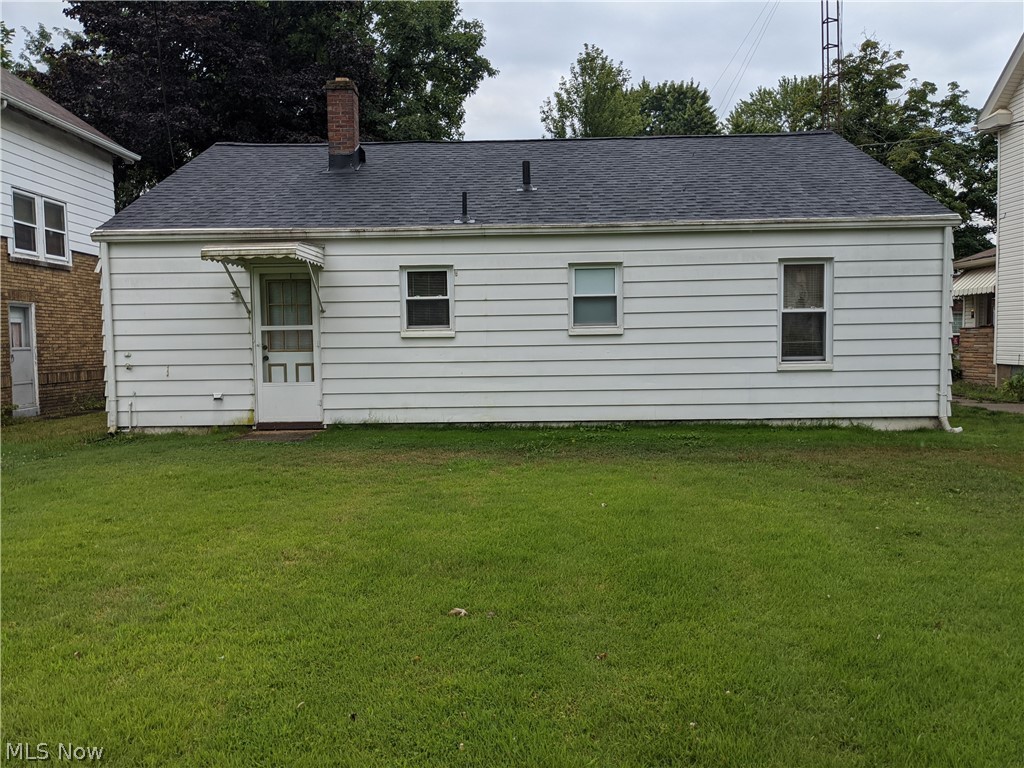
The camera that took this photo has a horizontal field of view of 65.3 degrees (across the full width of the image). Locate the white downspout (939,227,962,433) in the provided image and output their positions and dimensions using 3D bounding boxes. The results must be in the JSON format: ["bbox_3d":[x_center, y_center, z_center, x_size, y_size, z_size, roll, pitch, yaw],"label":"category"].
[{"bbox_3d":[5.680,-0.684,10.294,0.304,2.636,0.120,-1,4,2],"label":"white downspout"}]

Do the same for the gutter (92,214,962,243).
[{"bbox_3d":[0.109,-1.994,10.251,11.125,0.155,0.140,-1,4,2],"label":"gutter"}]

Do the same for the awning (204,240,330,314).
[{"bbox_3d":[-2.997,-1.322,9.860,1.080,0.860,1.380,-1,4,2],"label":"awning"}]

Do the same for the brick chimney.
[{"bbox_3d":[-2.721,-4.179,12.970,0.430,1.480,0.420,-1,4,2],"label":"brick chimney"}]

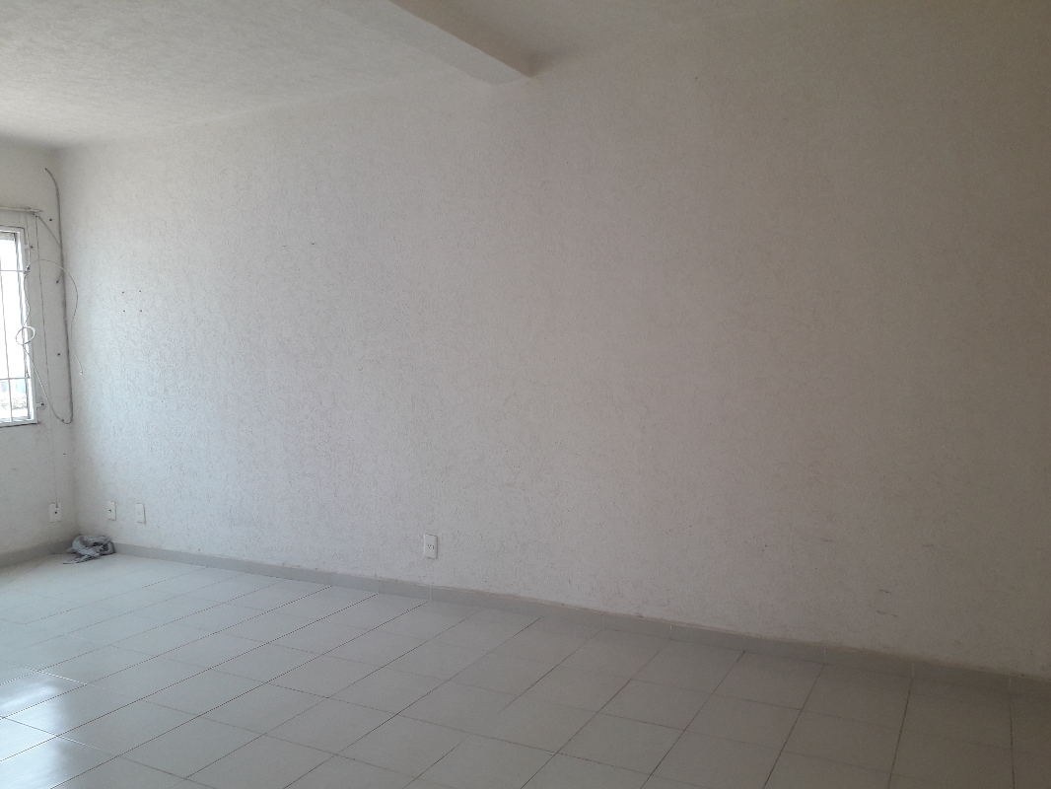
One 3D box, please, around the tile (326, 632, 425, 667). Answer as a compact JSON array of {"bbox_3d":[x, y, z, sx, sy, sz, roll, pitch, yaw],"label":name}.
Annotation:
[{"bbox_3d":[-0.645,1.097,3.533,0.313,0.010,0.313,1,4,28],"label":"tile"}]

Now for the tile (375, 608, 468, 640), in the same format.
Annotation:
[{"bbox_3d":[-0.469,1.031,3.665,0.300,0.010,0.300,1,4,28],"label":"tile"}]

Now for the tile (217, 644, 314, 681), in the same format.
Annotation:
[{"bbox_3d":[-1.036,1.075,3.286,0.302,0.009,0.302,1,4,28],"label":"tile"}]

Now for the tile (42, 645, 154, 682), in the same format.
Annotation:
[{"bbox_3d":[-1.706,1.085,3.290,0.300,0.010,0.300,1,4,28],"label":"tile"}]

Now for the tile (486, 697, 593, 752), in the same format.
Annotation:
[{"bbox_3d":[0.040,1.123,2.798,0.314,0.010,0.314,1,4,28],"label":"tile"}]

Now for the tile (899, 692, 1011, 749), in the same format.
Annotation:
[{"bbox_3d":[1.400,1.055,2.660,0.302,0.009,0.302,1,4,28],"label":"tile"}]

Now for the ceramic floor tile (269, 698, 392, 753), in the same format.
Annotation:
[{"bbox_3d":[-0.644,1.100,2.728,0.302,0.009,0.302,1,4,28],"label":"ceramic floor tile"}]

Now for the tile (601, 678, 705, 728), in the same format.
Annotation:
[{"bbox_3d":[0.467,1.106,2.928,0.314,0.010,0.314,1,4,28],"label":"tile"}]

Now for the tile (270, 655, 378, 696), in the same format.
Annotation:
[{"bbox_3d":[-0.767,1.078,3.141,0.302,0.009,0.302,1,4,28],"label":"tile"}]

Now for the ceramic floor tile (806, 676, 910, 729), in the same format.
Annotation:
[{"bbox_3d":[1.171,1.092,2.909,0.314,0.010,0.314,1,4,28],"label":"ceramic floor tile"}]

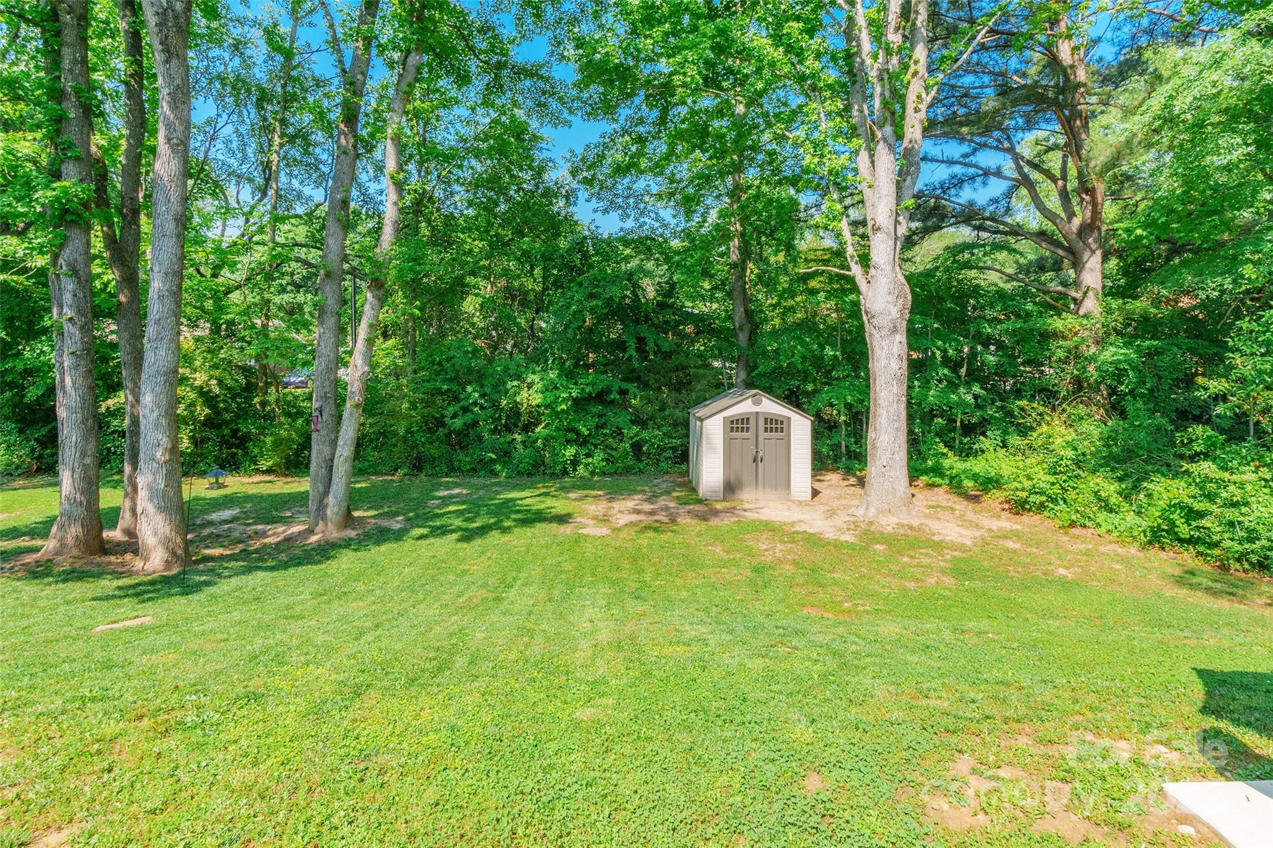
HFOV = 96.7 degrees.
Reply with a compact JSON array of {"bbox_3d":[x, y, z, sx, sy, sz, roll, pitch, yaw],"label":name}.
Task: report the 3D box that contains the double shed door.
[{"bbox_3d":[2.663,0.688,12.500,1.490,1.930,0.070,0,4,-1],"label":"double shed door"}]

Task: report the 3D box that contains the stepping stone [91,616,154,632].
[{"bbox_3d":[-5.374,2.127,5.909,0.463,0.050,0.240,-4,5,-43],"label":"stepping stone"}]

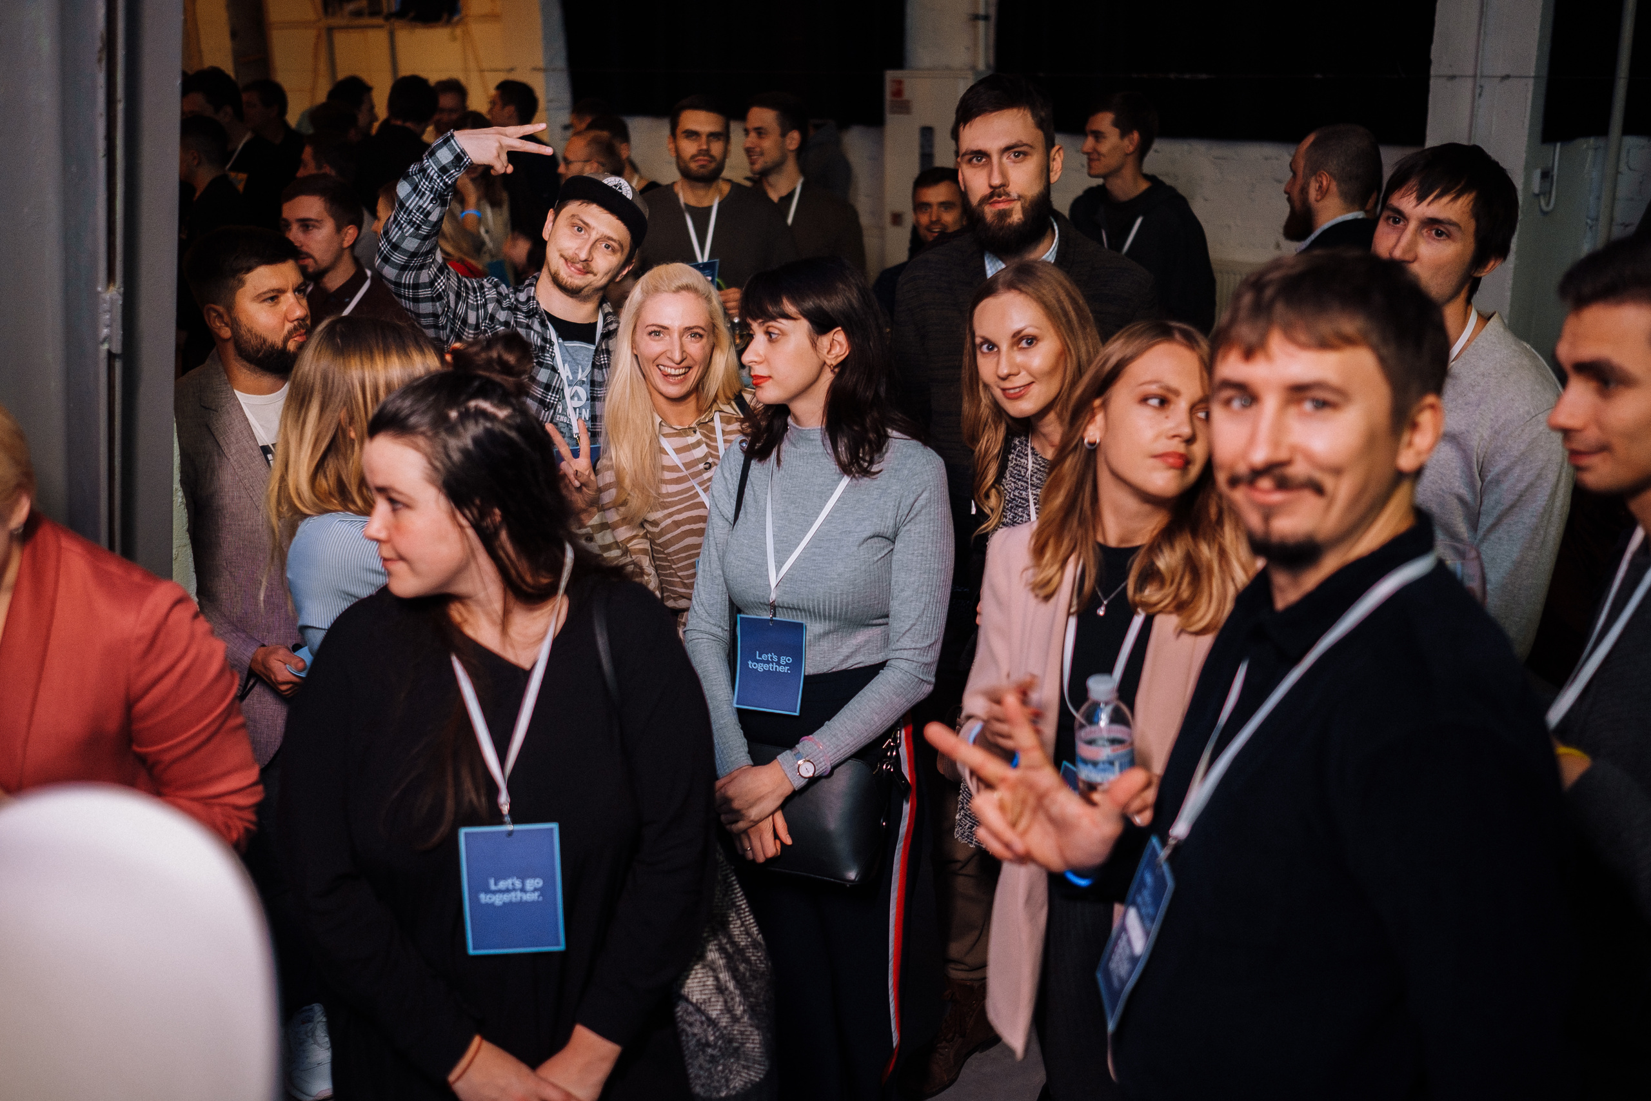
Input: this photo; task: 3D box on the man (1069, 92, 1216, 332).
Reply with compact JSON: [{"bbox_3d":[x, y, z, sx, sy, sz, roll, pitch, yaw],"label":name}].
[{"bbox_3d":[0.898,-0.436,4.800,0.320,1.790,0.500,-15,22,-40],"label":"man"}]

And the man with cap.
[{"bbox_3d":[-0.555,0.070,3.185,0.530,1.770,0.400,-3,17,-8],"label":"man with cap"}]

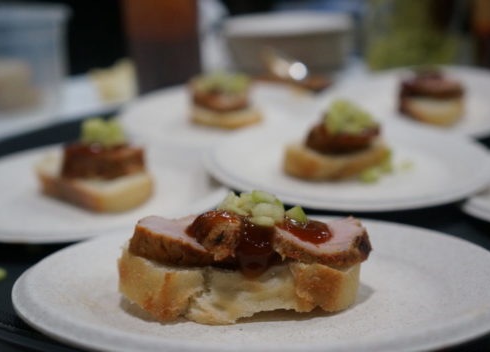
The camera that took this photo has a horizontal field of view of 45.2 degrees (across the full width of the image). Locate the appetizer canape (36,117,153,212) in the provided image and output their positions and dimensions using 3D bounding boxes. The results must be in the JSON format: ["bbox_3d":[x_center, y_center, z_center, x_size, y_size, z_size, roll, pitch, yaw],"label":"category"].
[{"bbox_3d":[-0.077,-0.009,0.303,0.051,0.037,0.039,12,24,29],"label":"appetizer canape"}]

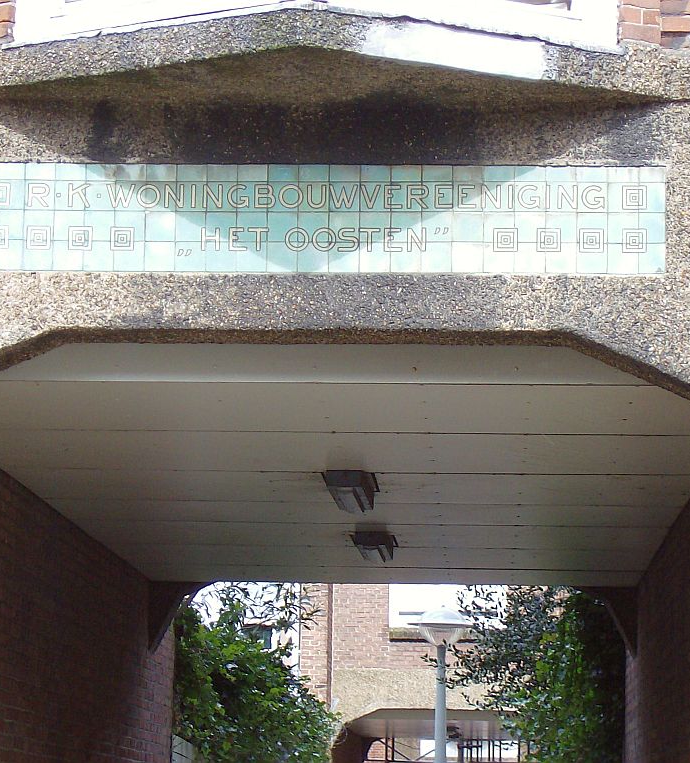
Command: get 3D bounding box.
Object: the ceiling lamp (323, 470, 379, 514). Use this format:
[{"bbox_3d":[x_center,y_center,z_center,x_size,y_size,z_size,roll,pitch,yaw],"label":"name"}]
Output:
[{"bbox_3d":[0.030,0.486,14.054,0.220,0.085,0.900,0,-8,3],"label":"ceiling lamp"}]

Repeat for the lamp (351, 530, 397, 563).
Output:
[{"bbox_3d":[0.154,0.875,16.783,0.220,0.085,0.900,0,-8,3],"label":"lamp"}]

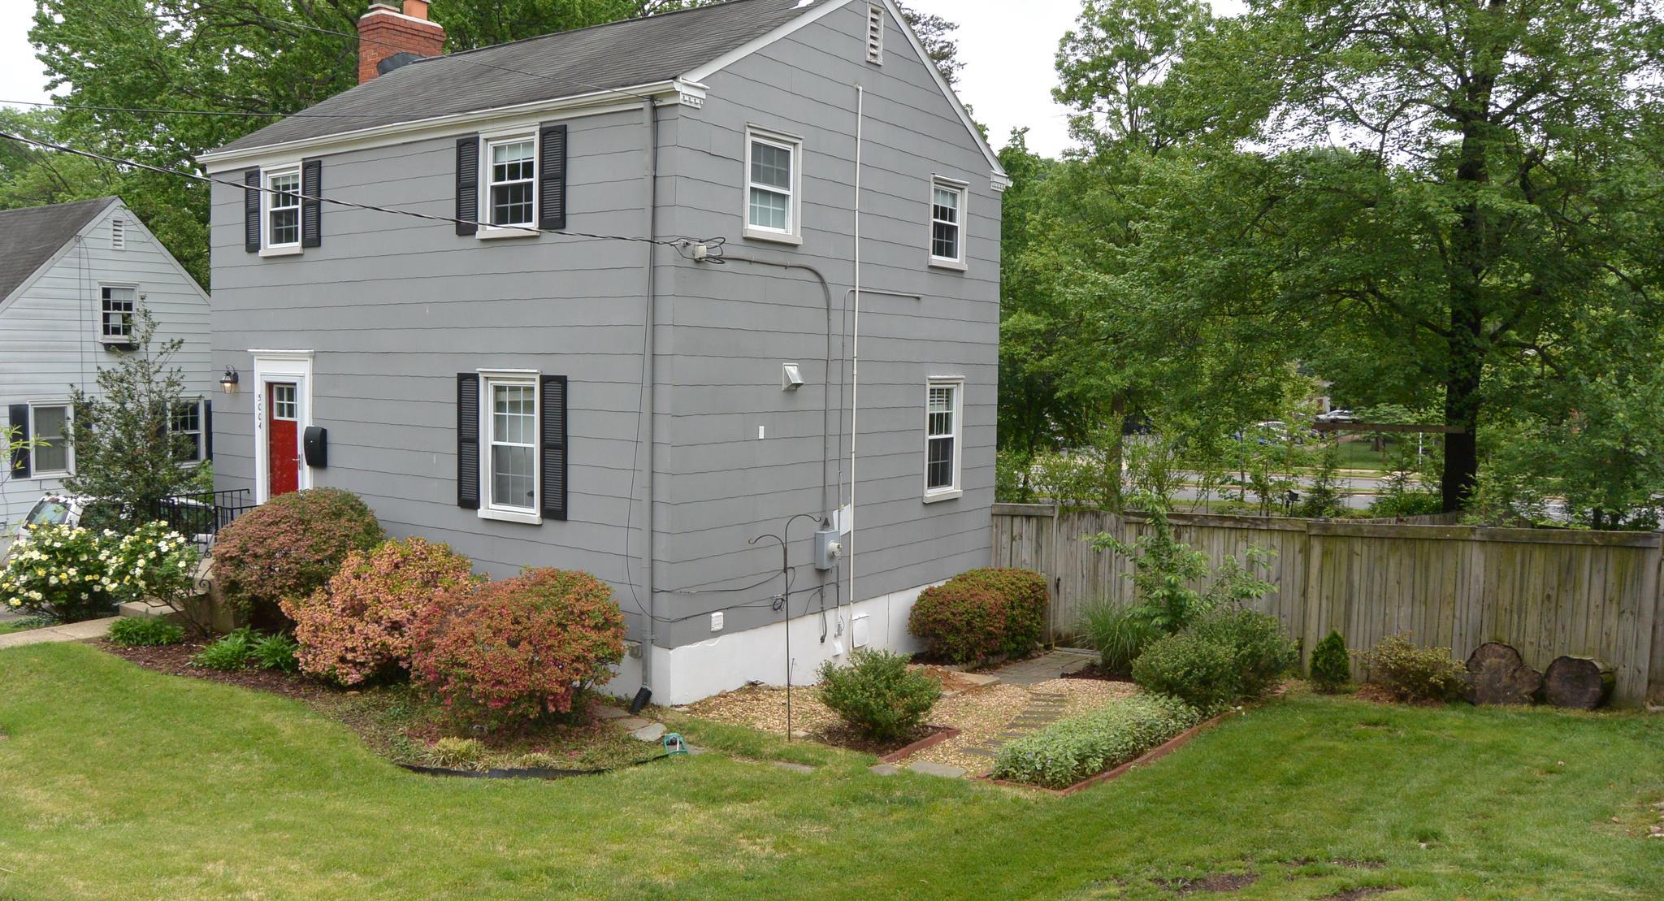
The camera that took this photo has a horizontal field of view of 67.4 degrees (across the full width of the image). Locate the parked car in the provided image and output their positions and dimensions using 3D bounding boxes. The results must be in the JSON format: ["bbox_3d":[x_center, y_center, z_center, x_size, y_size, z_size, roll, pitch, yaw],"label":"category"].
[{"bbox_3d":[-11.487,1.549,21.893,1.800,1.680,4.500,3,4,35],"label":"parked car"}]

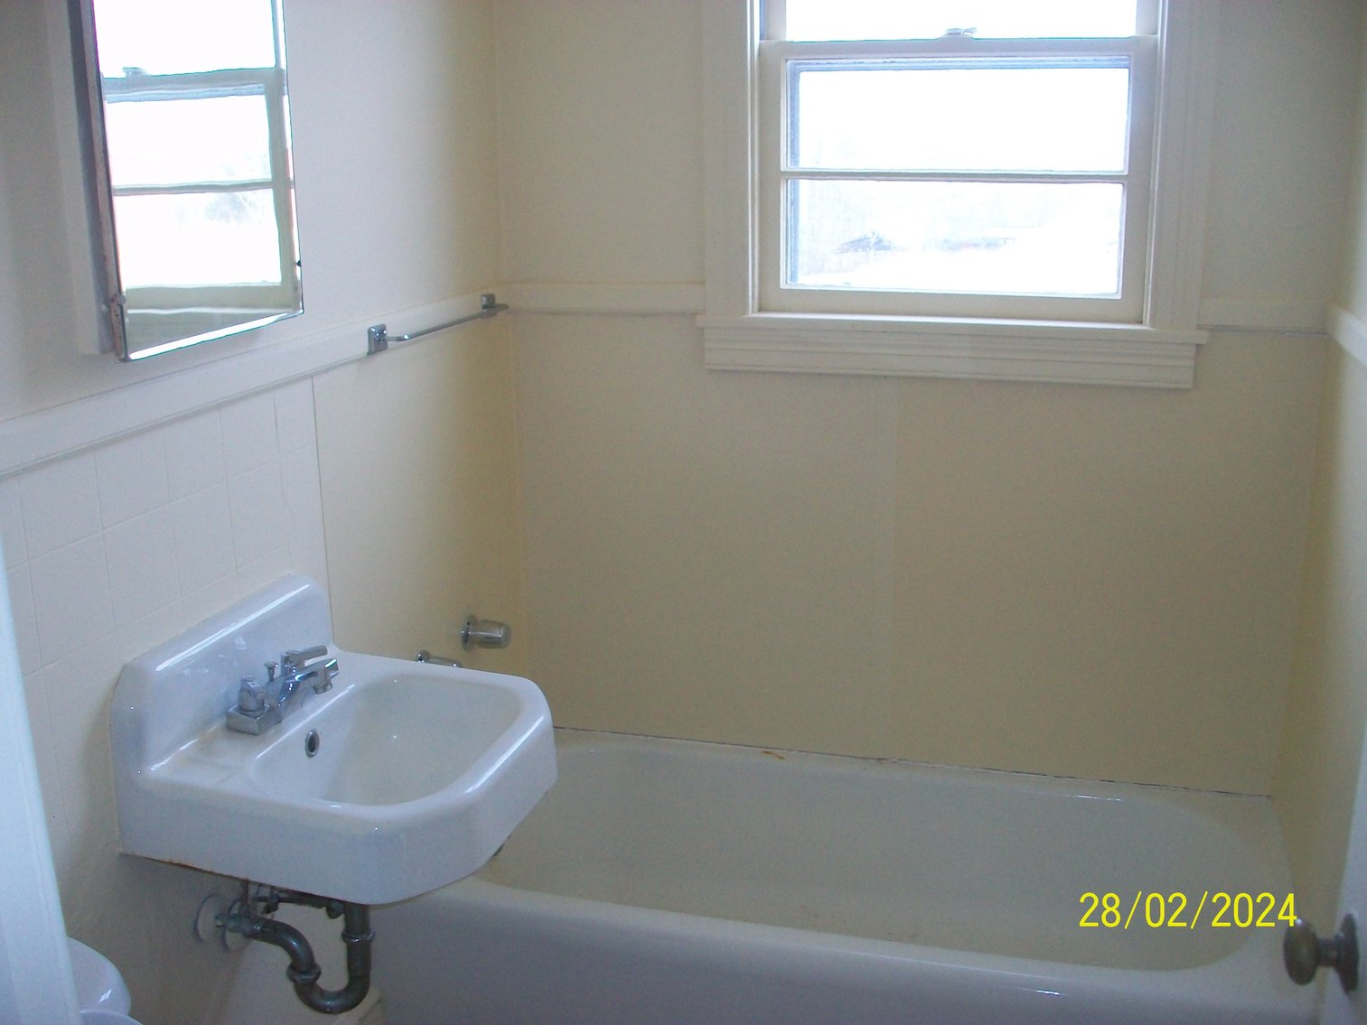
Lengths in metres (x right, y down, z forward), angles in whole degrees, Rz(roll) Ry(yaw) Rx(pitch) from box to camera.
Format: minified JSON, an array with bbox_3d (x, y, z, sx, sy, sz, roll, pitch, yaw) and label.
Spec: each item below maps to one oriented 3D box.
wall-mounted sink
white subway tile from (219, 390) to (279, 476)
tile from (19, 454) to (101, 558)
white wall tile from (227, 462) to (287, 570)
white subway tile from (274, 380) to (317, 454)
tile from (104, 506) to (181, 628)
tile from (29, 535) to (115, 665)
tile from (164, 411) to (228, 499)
[{"bbox_3d":[-0.405,0.263,1.706,0.440,0.226,0.472,3,15,15],"label":"wall-mounted sink"},{"bbox_3d":[-0.583,-0.105,1.808,0.008,0.094,0.127,3,15,15],"label":"white subway tile"},{"bbox_3d":[-0.694,-0.014,1.495,0.008,0.104,0.126,3,16,16],"label":"tile"},{"bbox_3d":[-0.595,-0.003,1.876,0.008,0.127,0.126,3,16,16],"label":"white wall tile"},{"bbox_3d":[-0.567,-0.144,1.952,0.008,0.104,0.105,3,16,16],"label":"white subway tile"},{"bbox_3d":[-0.644,0.063,1.601,0.008,0.120,0.127,3,15,15],"label":"tile"},{"bbox_3d":[-0.675,0.094,1.482,0.008,0.119,0.125,3,15,15],"label":"tile"},{"bbox_3d":[-0.629,-0.080,1.728,0.008,0.104,0.126,3,16,16],"label":"tile"}]

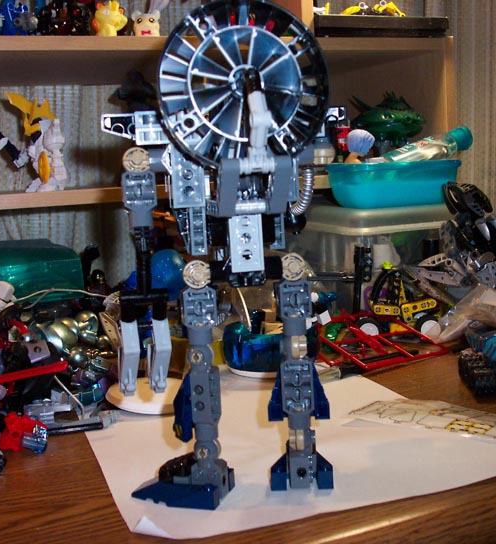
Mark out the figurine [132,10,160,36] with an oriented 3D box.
[{"bbox_3d":[-0.116,-0.279,0.900,0.030,0.037,0.027,-4,7,-10],"label":"figurine"}]

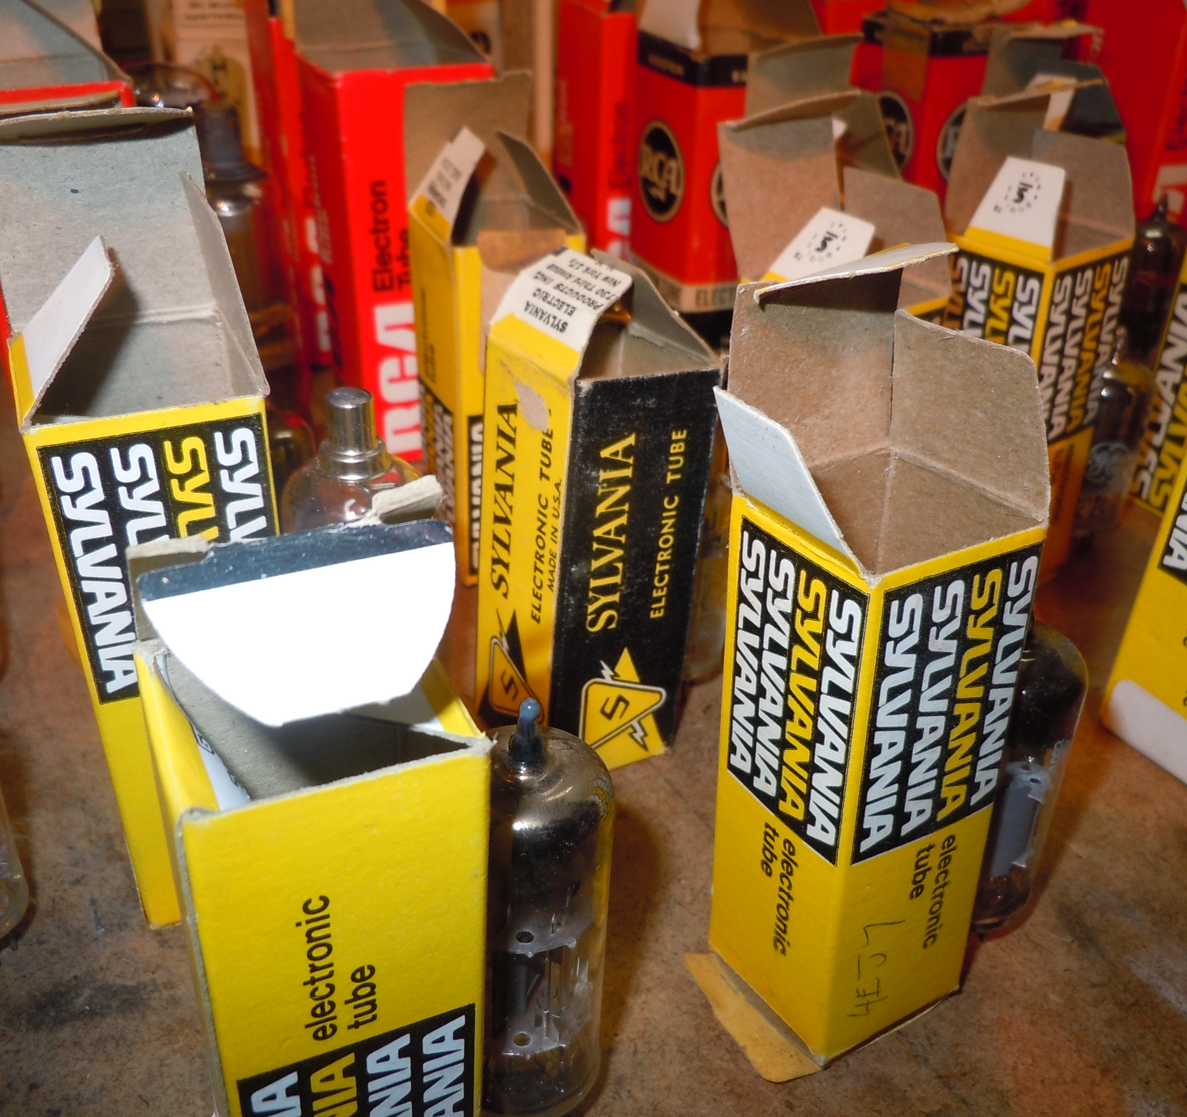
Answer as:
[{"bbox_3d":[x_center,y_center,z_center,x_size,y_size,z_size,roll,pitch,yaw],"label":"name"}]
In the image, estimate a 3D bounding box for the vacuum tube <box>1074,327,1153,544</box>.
[{"bbox_3d":[0.121,-0.030,0.290,0.018,0.053,0.018,12,33,21],"label":"vacuum tube"}]

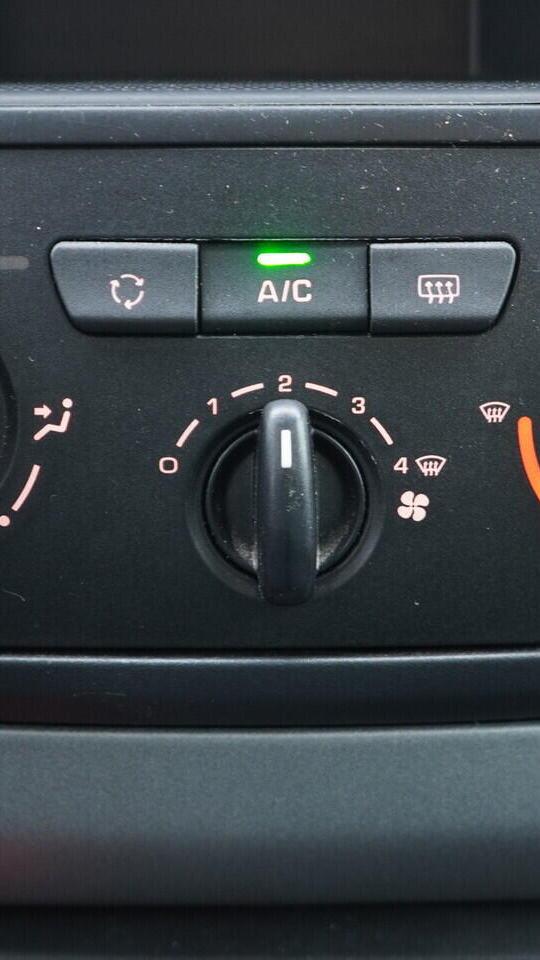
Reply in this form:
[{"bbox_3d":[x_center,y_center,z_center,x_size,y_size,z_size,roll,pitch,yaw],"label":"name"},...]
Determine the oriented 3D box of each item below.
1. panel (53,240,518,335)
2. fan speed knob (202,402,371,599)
[{"bbox_3d":[0.003,-0.033,0.245,0.079,0.016,0.008,0,10,0],"label":"panel"},{"bbox_3d":[0.003,0.004,0.245,0.029,0.034,0.015,0,10,0],"label":"fan speed knob"}]

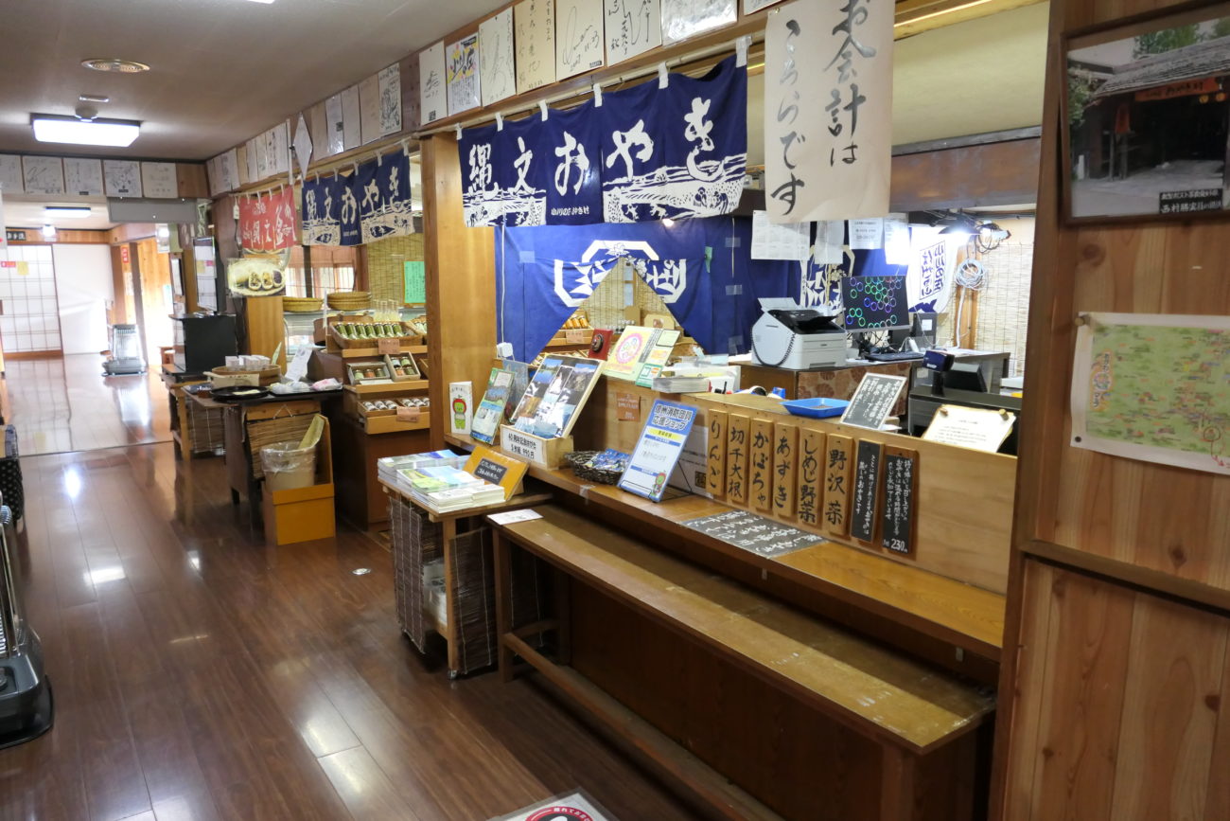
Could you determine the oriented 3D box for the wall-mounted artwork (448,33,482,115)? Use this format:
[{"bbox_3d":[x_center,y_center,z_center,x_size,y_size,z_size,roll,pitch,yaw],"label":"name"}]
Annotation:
[{"bbox_3d":[-0.549,-1.195,3.062,0.015,0.254,0.262,-7,12,-34],"label":"wall-mounted artwork"}]

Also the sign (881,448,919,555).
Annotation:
[{"bbox_3d":[0.674,0.211,2.008,0.020,0.252,0.080,-7,12,-34],"label":"sign"}]

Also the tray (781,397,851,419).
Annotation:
[{"bbox_3d":[0.563,-0.005,2.317,0.183,0.031,0.153,-7,12,-34],"label":"tray"}]

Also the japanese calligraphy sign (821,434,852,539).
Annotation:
[{"bbox_3d":[0.569,0.188,2.157,0.020,0.253,0.074,-7,12,-34],"label":"japanese calligraphy sign"}]

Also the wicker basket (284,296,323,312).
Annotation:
[{"bbox_3d":[-2.584,-0.868,7.013,0.373,0.100,0.373,-7,12,-34],"label":"wicker basket"}]

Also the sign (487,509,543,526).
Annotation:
[{"bbox_3d":[-0.342,0.368,2.968,0.165,0.004,0.112,-6,11,-29],"label":"sign"}]

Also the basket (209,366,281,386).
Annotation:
[{"bbox_3d":[-2.252,-0.198,5.244,0.388,0.114,0.388,-7,12,-34],"label":"basket"}]

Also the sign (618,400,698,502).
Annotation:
[{"bbox_3d":[0.133,0.118,2.616,0.018,0.304,0.218,27,-8,-35],"label":"sign"}]

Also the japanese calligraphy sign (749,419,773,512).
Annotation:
[{"bbox_3d":[0.412,0.151,2.392,0.018,0.252,0.077,-7,12,-34],"label":"japanese calligraphy sign"}]

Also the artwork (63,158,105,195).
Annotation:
[{"bbox_3d":[-4.054,-1.785,6.521,0.243,0.266,0.018,-7,12,-34],"label":"artwork"}]

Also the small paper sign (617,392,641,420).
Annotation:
[{"bbox_3d":[0.046,-0.009,2.927,0.006,0.090,0.133,-7,12,-34],"label":"small paper sign"}]

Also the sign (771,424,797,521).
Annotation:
[{"bbox_3d":[0.468,0.165,2.337,0.016,0.256,0.072,-7,12,-34],"label":"sign"}]

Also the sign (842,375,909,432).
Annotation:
[{"bbox_3d":[0.657,-0.021,2.158,0.014,0.155,0.121,38,-13,-33],"label":"sign"}]

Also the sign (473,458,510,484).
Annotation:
[{"bbox_3d":[-0.458,0.227,3.158,0.174,0.066,0.008,11,-20,49],"label":"sign"}]

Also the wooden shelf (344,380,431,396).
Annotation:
[{"bbox_3d":[-1.226,-0.159,4.845,0.580,0.045,0.280,-7,12,-34],"label":"wooden shelf"}]

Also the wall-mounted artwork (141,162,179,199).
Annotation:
[{"bbox_3d":[-3.626,-1.832,6.817,0.243,0.270,0.018,-7,12,-34],"label":"wall-mounted artwork"}]

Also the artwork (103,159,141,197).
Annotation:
[{"bbox_3d":[-3.838,-1.804,6.671,0.243,0.272,0.018,-7,12,-34],"label":"artwork"}]

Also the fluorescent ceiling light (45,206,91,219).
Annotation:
[{"bbox_3d":[-5.388,-1.950,8.434,0.373,0.075,0.418,-7,12,-34],"label":"fluorescent ceiling light"}]

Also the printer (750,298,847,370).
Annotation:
[{"bbox_3d":[1.036,-0.436,4.777,0.370,0.360,0.370,-7,12,-34],"label":"printer"}]

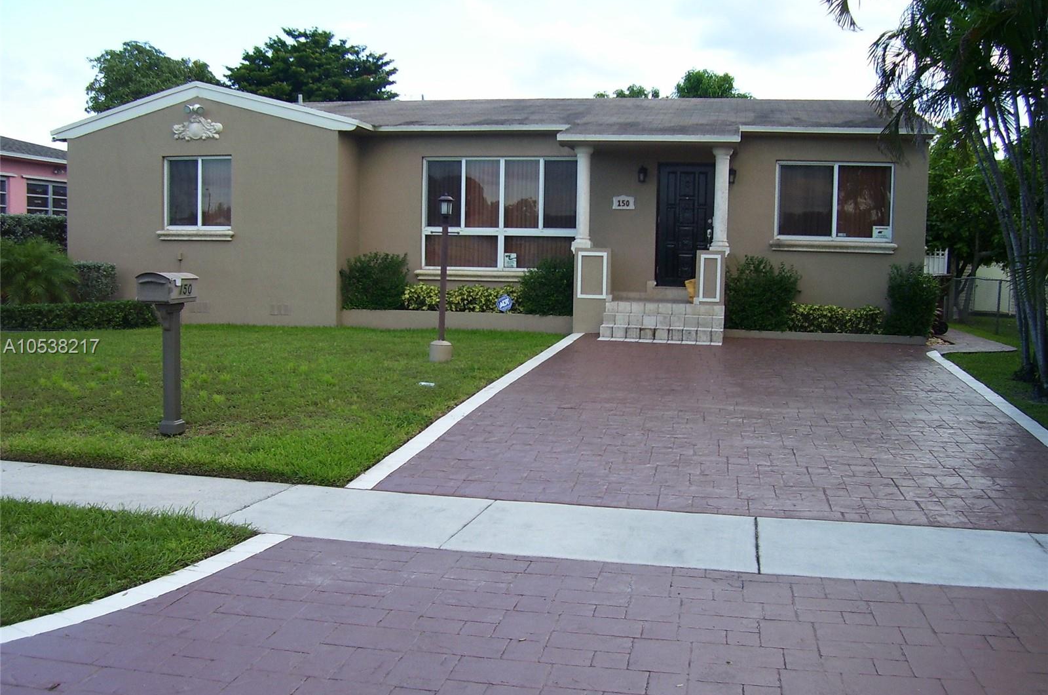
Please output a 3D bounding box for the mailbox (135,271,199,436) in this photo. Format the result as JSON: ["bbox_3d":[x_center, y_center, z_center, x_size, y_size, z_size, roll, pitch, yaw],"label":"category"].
[{"bbox_3d":[-2.965,0.050,8.612,0.290,1.340,0.500,3,7,13],"label":"mailbox"}]

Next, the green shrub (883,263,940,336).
[{"bbox_3d":[6.182,-0.789,16.517,0.950,1.270,0.920,2,7,11],"label":"green shrub"}]

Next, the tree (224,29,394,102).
[{"bbox_3d":[-6.587,-6.213,32.999,6.300,7.800,6.300,2,7,11],"label":"tree"}]

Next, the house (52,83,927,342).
[{"bbox_3d":[-0.316,-2.837,20.697,15.100,4.250,8.800,2,7,11],"label":"house"}]

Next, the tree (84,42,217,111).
[{"bbox_3d":[-11.010,-5.797,31.903,5.600,7.100,5.600,2,7,11],"label":"tree"}]

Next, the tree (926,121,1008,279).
[{"bbox_3d":[8.820,-2.618,20.486,3.200,4.150,3.200,2,7,11],"label":"tree"}]

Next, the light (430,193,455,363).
[{"bbox_3d":[-1.057,-0.923,13.439,0.310,2.170,0.310,1,7,0],"label":"light"}]

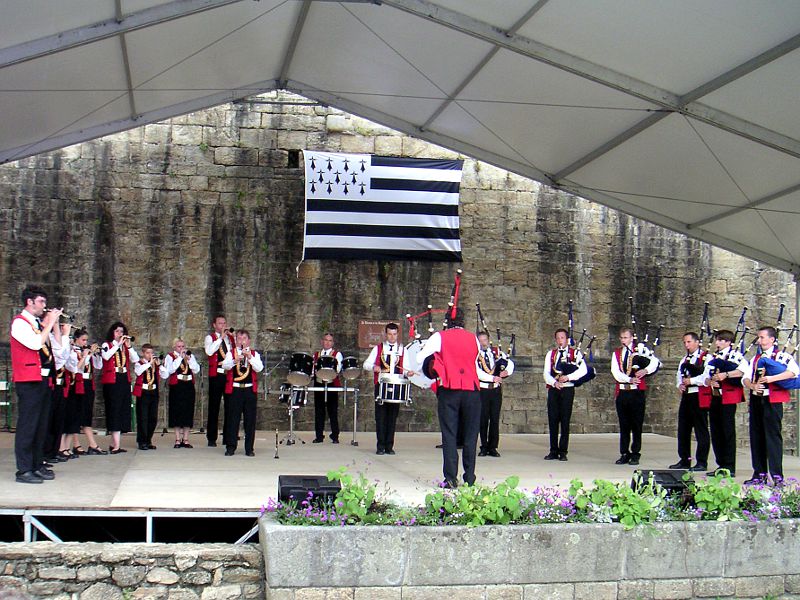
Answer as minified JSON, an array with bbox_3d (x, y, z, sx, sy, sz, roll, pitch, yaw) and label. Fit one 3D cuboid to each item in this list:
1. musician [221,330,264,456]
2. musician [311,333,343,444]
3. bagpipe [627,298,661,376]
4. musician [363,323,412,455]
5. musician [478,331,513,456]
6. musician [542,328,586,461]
[{"bbox_3d":[-2.042,1.199,11.491,0.560,1.640,0.450,2,-5,-13],"label":"musician"},{"bbox_3d":[-1.155,1.391,13.800,0.500,1.730,0.400,2,-5,-3],"label":"musician"},{"bbox_3d":[3.202,0.504,11.500,0.500,1.080,0.480,-2,-6,35],"label":"bagpipe"},{"bbox_3d":[-0.171,1.209,12.000,0.660,1.780,0.480,2,-5,-3],"label":"musician"},{"bbox_3d":[1.314,1.296,12.221,0.550,1.730,0.420,1,-5,5],"label":"musician"},{"bbox_3d":[2.246,1.294,12.098,0.580,1.760,0.450,-1,-5,25],"label":"musician"}]

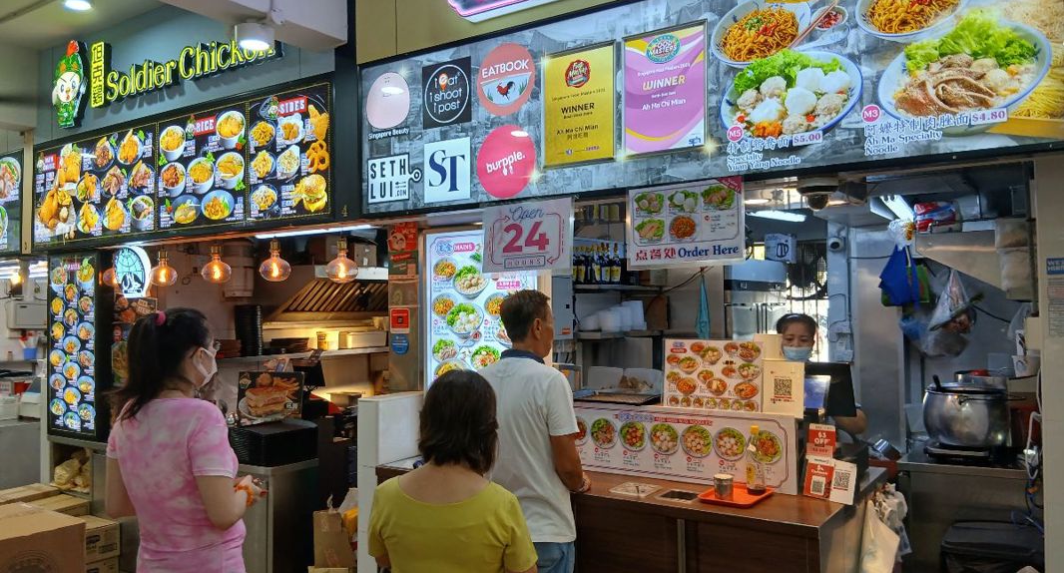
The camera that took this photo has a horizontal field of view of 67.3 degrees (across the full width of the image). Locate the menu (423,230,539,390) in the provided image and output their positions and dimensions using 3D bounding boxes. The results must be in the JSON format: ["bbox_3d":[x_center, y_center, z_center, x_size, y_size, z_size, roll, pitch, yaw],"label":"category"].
[{"bbox_3d":[-0.235,0.168,3.658,0.645,0.860,0.040,-2,-2,34],"label":"menu"}]

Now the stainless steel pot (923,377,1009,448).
[{"bbox_3d":[2.322,0.685,4.270,0.420,0.330,0.420,-2,-2,34],"label":"stainless steel pot"}]

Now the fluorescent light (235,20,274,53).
[{"bbox_3d":[-1.331,-1.196,3.840,0.175,0.095,0.175,-1,-1,0],"label":"fluorescent light"}]

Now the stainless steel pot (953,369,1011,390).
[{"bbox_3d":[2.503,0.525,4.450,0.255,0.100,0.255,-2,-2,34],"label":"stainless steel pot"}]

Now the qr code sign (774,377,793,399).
[{"bbox_3d":[0.948,0.383,3.020,0.076,0.083,0.010,-2,-12,34],"label":"qr code sign"}]

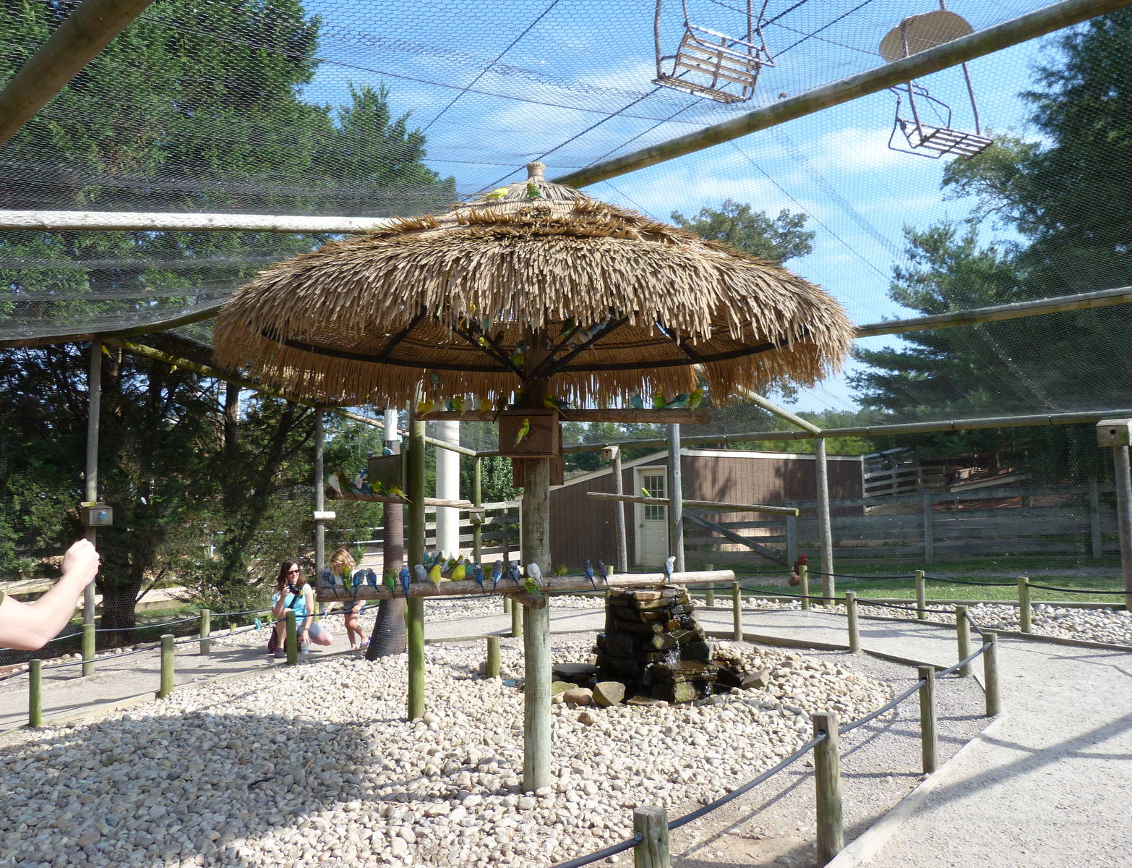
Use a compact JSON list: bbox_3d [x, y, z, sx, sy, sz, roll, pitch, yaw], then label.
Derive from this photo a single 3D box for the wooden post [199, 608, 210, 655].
[{"bbox_3d":[-4.046,2.208,9.361,0.104,0.501,0.104,1,-5,-23],"label":"wooden post"}]

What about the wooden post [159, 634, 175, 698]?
[{"bbox_3d":[-3.369,1.964,7.065,0.106,0.504,0.106,1,-5,-25],"label":"wooden post"}]

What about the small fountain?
[{"bbox_3d":[0.786,1.713,7.034,0.980,0.801,0.920,0,-5,-20],"label":"small fountain"}]

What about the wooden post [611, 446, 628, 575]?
[{"bbox_3d":[0.847,1.342,12.947,0.133,2.332,0.133,-2,-5,4],"label":"wooden post"}]

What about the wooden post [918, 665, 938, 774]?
[{"bbox_3d":[2.034,1.601,4.686,0.090,0.565,0.090,-2,-5,22],"label":"wooden post"}]

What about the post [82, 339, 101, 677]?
[{"bbox_3d":[-5.089,0.678,8.987,0.124,3.432,0.124,1,-5,-29],"label":"post"}]

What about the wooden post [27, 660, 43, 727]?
[{"bbox_3d":[-3.956,1.934,6.231,0.091,0.469,0.091,0,-5,-32],"label":"wooden post"}]

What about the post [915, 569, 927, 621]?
[{"bbox_3d":[4.275,1.937,10.054,0.101,0.585,0.101,-2,-5,22],"label":"post"}]

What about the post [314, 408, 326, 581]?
[{"bbox_3d":[-3.484,0.990,11.835,0.107,2.713,0.107,-1,-4,0],"label":"post"}]

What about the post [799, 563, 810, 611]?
[{"bbox_3d":[3.189,2.049,11.167,0.108,0.607,0.108,-3,-5,15],"label":"post"}]

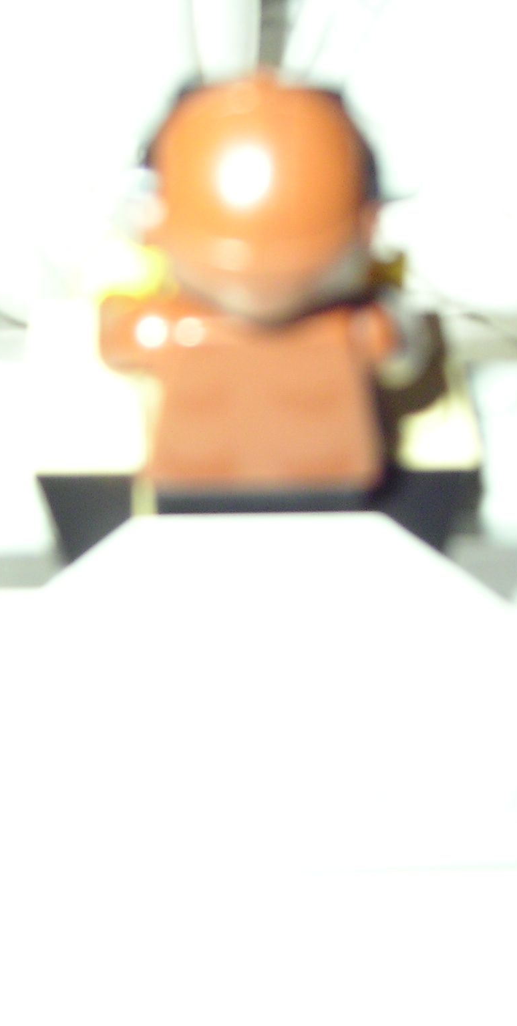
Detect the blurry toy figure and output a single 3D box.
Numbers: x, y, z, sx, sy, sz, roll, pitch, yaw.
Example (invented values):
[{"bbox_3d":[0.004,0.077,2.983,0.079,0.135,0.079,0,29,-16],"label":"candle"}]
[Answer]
[{"bbox_3d":[0.000,-0.013,0.096,0.021,0.034,0.021,0,35,0],"label":"blurry toy figure"}]

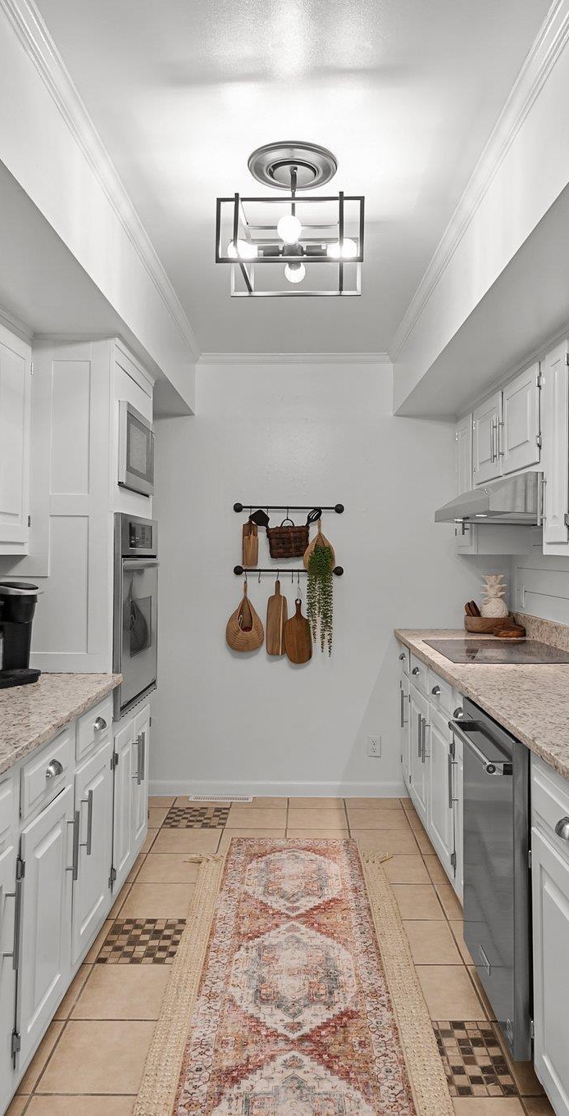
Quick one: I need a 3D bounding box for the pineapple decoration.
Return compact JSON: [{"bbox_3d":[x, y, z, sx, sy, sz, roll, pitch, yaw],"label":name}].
[{"bbox_3d":[1.120,0.222,3.965,0.155,0.268,0.155,0,1,1],"label":"pineapple decoration"}]

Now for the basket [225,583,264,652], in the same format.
[{"bbox_3d":[-0.215,0.324,4.095,0.214,0.388,0.095,0,1,1],"label":"basket"}]

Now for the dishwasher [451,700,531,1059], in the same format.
[{"bbox_3d":[0.852,0.897,2.194,0.630,0.860,0.580,0,1,1],"label":"dishwasher"}]

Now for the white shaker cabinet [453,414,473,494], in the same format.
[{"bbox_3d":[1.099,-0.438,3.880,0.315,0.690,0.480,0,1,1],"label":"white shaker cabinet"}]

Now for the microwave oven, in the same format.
[{"bbox_3d":[-0.775,-0.433,3.046,0.400,0.317,0.550,0,1,1],"label":"microwave oven"}]

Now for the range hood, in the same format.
[{"bbox_3d":[0.996,-0.246,3.179,0.500,0.152,0.990,0,1,1],"label":"range hood"}]

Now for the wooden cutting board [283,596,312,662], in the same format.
[{"bbox_3d":[0.080,0.406,4.102,0.155,0.360,0.025,0,1,1],"label":"wooden cutting board"}]

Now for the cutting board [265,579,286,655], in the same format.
[{"bbox_3d":[-0.038,0.334,4.113,0.122,0.415,0.025,0,1,1],"label":"cutting board"}]

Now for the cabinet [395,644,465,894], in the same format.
[{"bbox_3d":[0.927,0.881,3.308,0.610,0.885,1.660,0,1,1],"label":"cabinet"}]

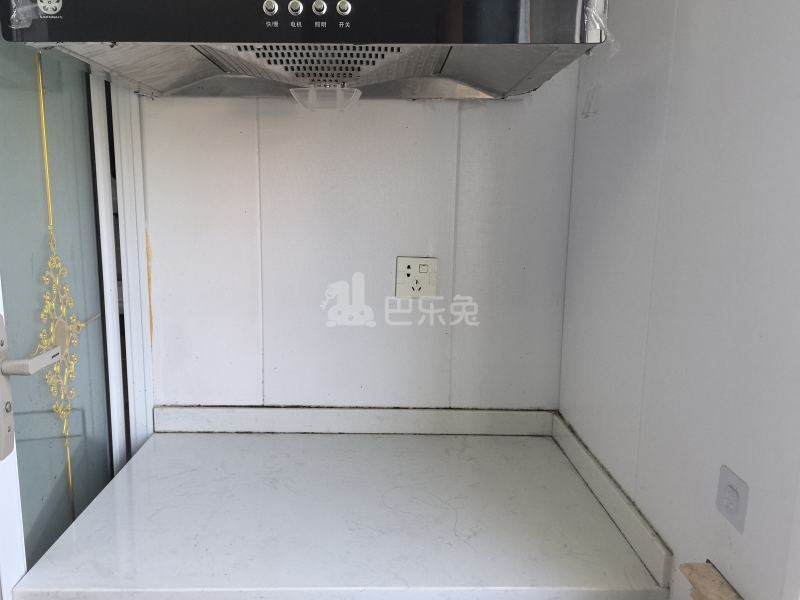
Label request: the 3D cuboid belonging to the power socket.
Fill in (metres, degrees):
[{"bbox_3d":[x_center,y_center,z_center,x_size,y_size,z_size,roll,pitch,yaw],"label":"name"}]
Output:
[{"bbox_3d":[0.036,-0.045,1.293,0.087,0.087,0.010,1,10,-2],"label":"power socket"}]

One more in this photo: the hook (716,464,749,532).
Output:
[{"bbox_3d":[0.365,0.221,0.696,0.012,0.058,0.057,1,10,-2],"label":"hook"}]

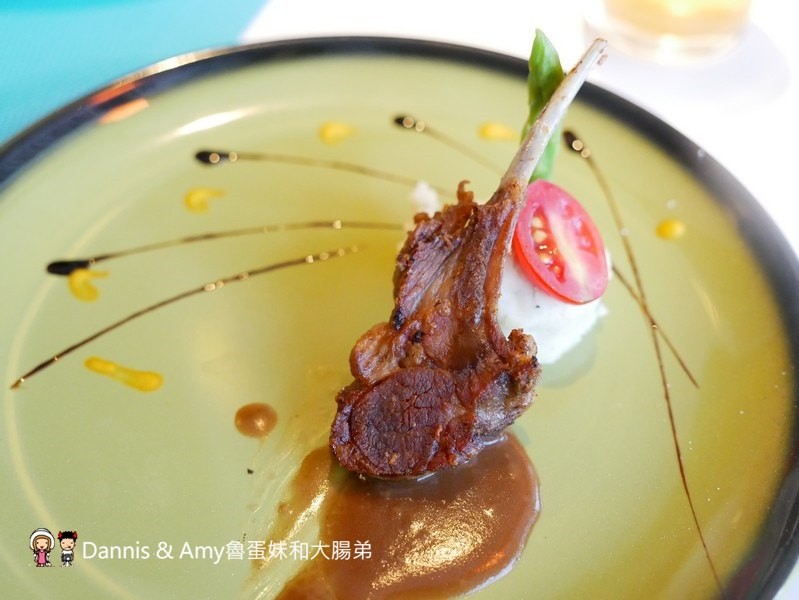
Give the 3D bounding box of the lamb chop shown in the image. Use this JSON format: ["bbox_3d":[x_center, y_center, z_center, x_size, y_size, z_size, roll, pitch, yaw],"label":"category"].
[{"bbox_3d":[0.032,-0.015,0.252,0.053,0.029,0.143,23,75,14],"label":"lamb chop"}]

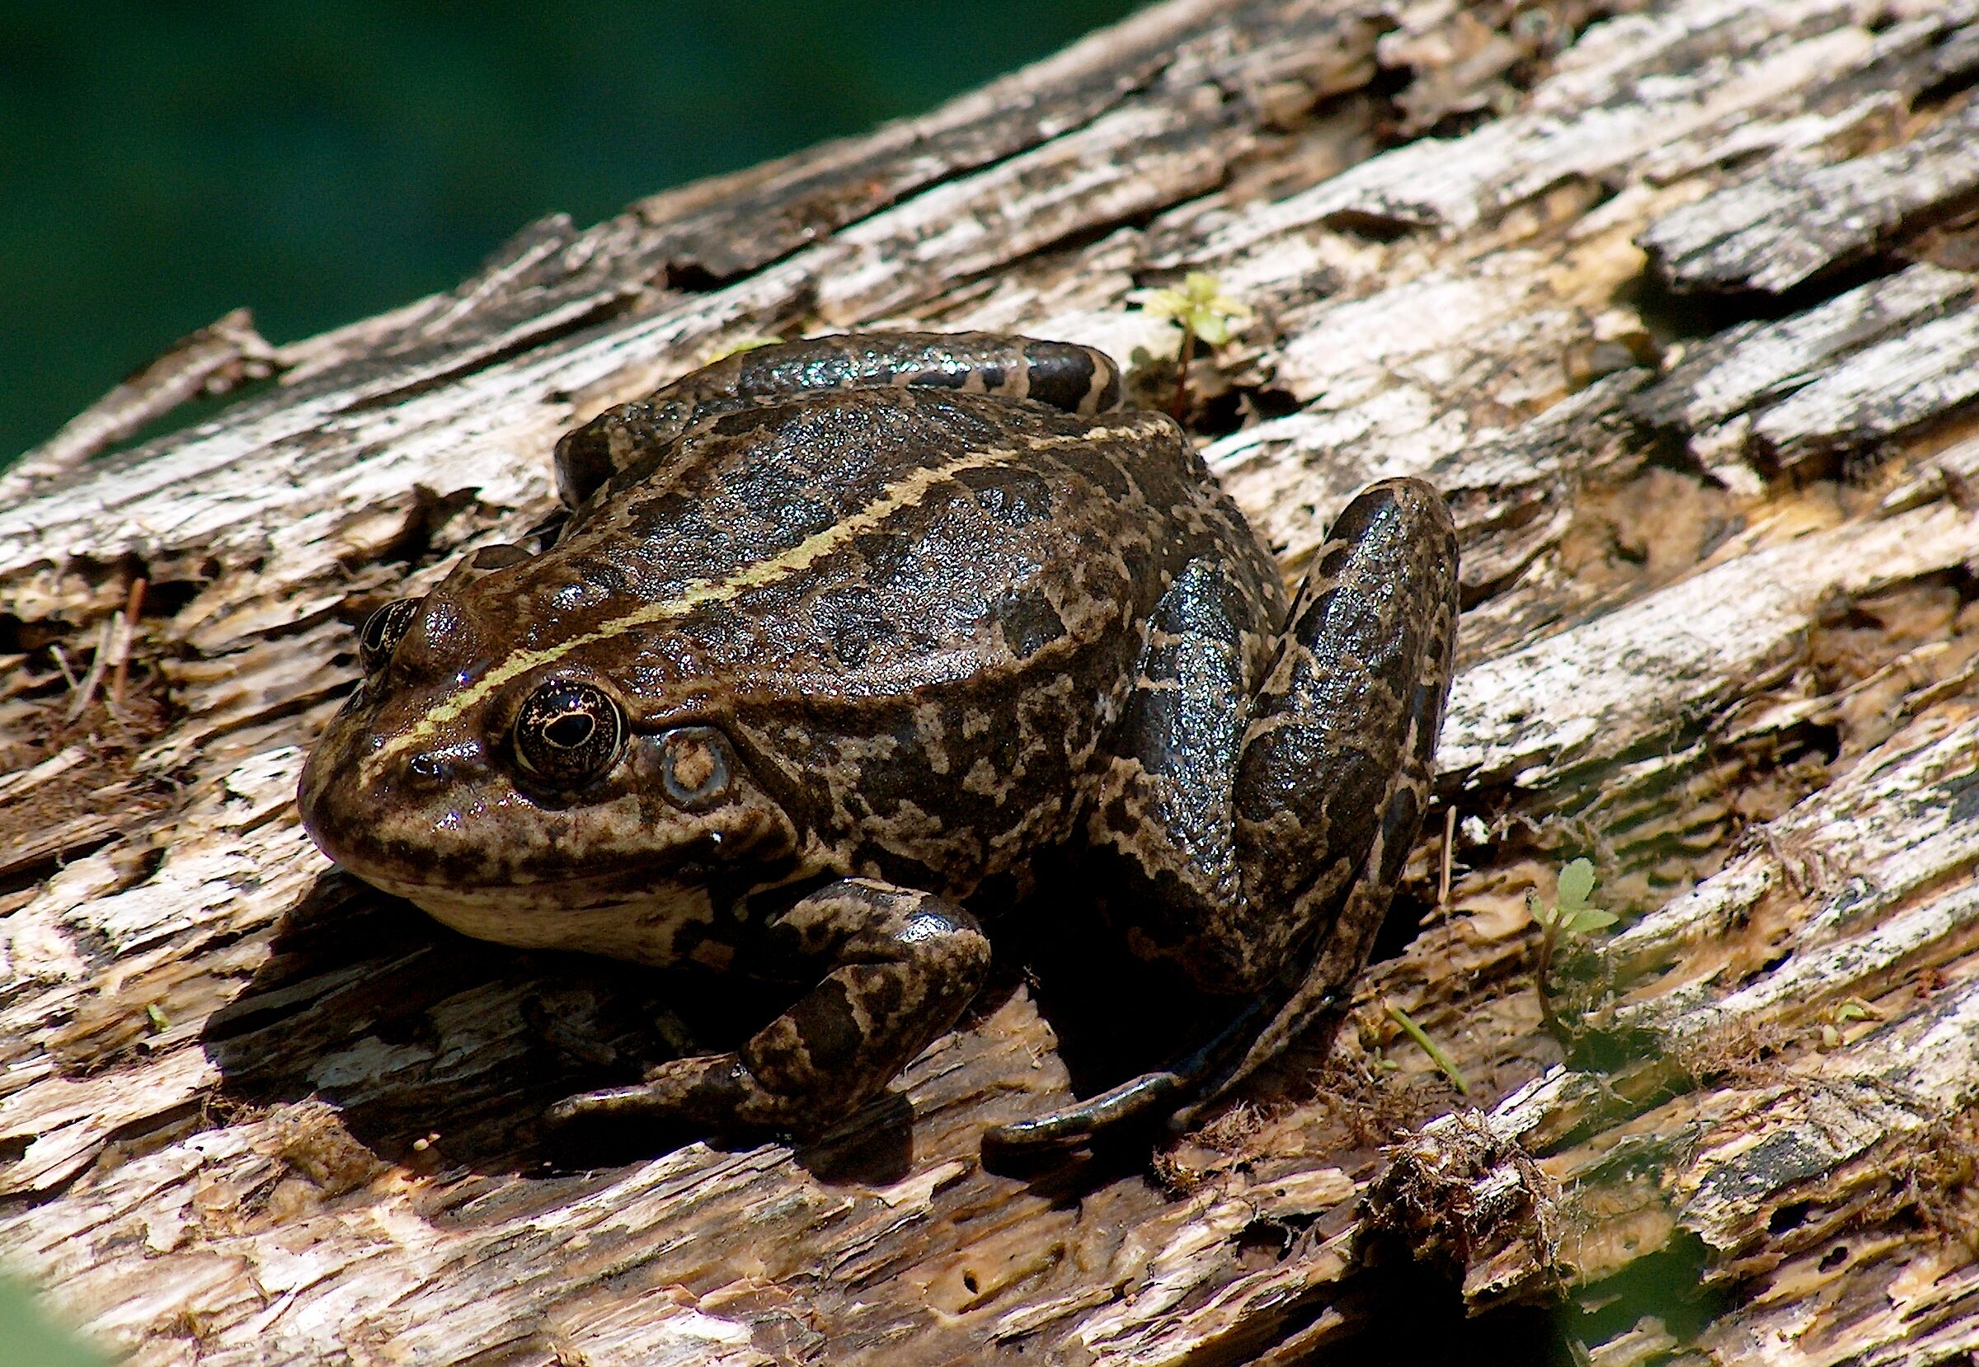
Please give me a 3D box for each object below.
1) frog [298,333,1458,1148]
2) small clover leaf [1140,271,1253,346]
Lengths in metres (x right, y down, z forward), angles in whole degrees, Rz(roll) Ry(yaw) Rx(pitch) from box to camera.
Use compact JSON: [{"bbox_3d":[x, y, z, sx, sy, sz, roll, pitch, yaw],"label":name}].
[{"bbox_3d":[-0.010,-0.001,1.230,0.095,0.032,0.081,-28,45,-32],"label":"frog"},{"bbox_3d":[0.016,-0.028,1.273,0.008,0.003,0.007,0,37,0],"label":"small clover leaf"}]

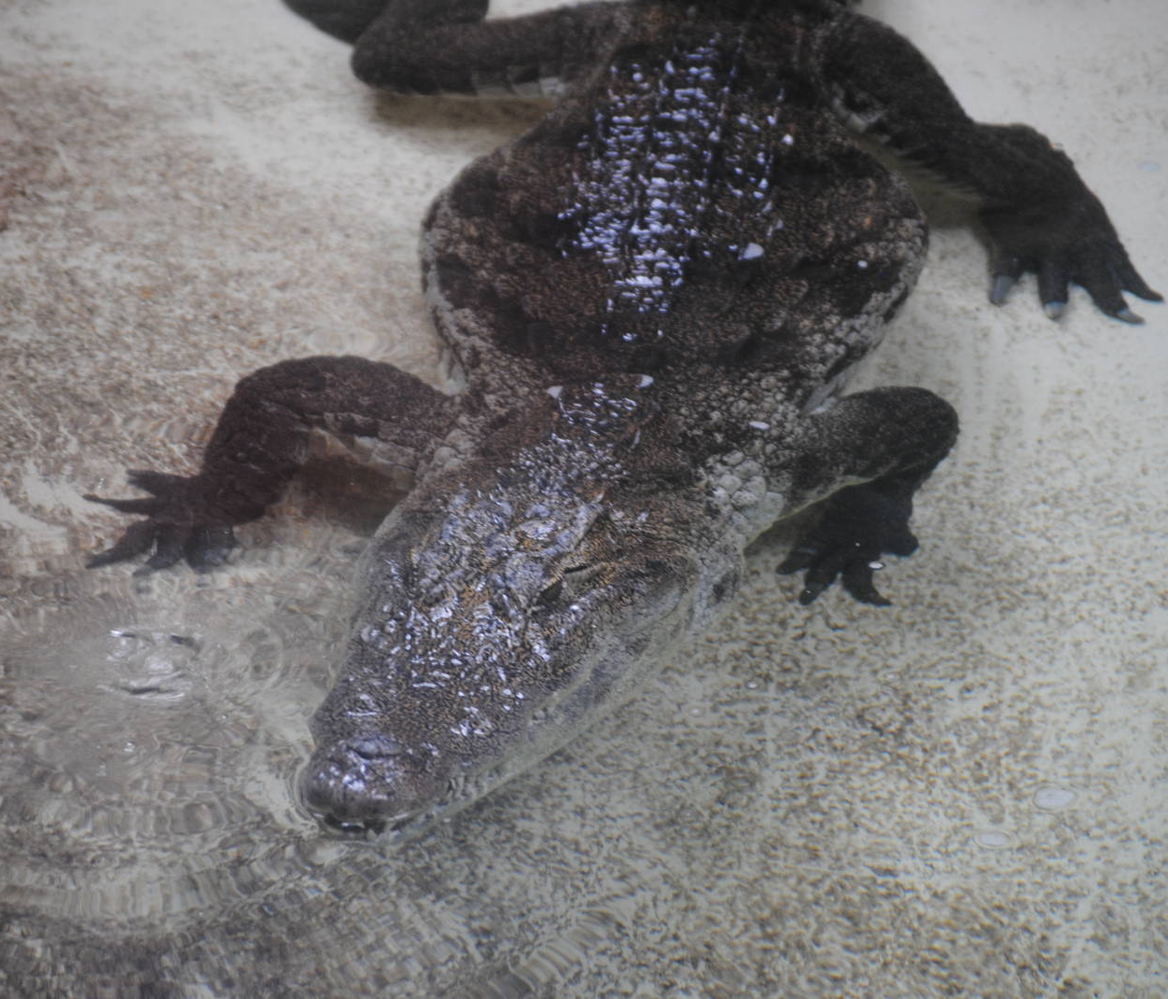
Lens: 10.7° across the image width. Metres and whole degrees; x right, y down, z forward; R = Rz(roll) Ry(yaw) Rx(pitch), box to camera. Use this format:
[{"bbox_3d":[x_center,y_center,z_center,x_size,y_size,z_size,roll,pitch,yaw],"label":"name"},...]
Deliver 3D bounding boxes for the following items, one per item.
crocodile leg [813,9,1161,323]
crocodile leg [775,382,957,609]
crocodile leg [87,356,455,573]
[{"bbox_3d":[0.346,-0.285,5.350,0.300,0.150,0.260,-5,38,-6],"label":"crocodile leg"},{"bbox_3d":[0.228,-0.004,5.030,0.155,0.155,0.140,3,38,4],"label":"crocodile leg"},{"bbox_3d":[-0.254,-0.028,5.060,0.285,0.150,0.140,7,39,9],"label":"crocodile leg"}]

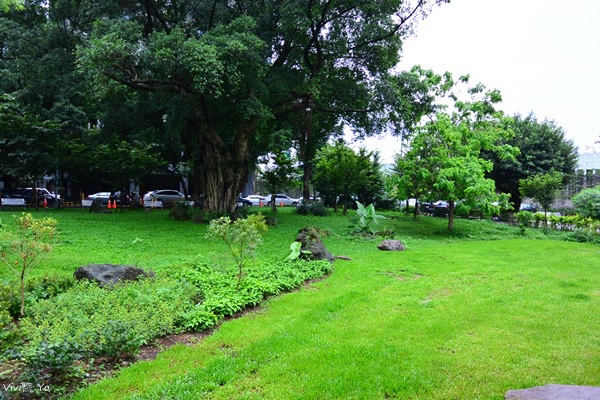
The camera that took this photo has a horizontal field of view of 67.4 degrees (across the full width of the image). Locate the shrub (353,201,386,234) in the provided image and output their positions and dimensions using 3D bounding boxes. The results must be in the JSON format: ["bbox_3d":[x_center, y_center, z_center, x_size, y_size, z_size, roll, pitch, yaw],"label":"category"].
[{"bbox_3d":[2.507,0.622,16.000,1.138,1.209,1.050,0,1,0],"label":"shrub"}]

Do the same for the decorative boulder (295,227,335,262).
[{"bbox_3d":[0.338,1.038,10.500,0.930,0.850,0.750,2,1,0],"label":"decorative boulder"}]

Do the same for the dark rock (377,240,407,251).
[{"bbox_3d":[2.664,1.325,13.100,0.860,0.300,0.600,2,1,0],"label":"dark rock"}]

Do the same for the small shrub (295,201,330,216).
[{"bbox_3d":[0.792,0.586,31.000,2.300,1.100,1.900,2,1,0],"label":"small shrub"}]

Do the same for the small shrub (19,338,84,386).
[{"bbox_3d":[-2.043,1.328,3.700,0.520,0.340,0.460,1,1,-29],"label":"small shrub"}]

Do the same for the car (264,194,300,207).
[{"bbox_3d":[-1.983,0.074,51.000,4.450,1.450,1.800,0,1,-7],"label":"car"}]

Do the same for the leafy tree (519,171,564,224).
[{"bbox_3d":[10.894,-0.068,20.300,2.075,2.526,2.000,0,1,0],"label":"leafy tree"}]

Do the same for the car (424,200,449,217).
[{"bbox_3d":[13.444,0.831,44.000,1.780,1.480,4.500,2,1,3],"label":"car"}]

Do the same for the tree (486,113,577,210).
[{"bbox_3d":[21.607,-3.407,42.000,9.000,9.500,8.500,2,1,27],"label":"tree"}]

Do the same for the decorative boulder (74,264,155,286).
[{"bbox_3d":[-3.009,1.249,7.300,1.298,0.406,0.800,0,1,0],"label":"decorative boulder"}]

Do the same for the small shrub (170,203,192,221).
[{"bbox_3d":[-6.188,0.601,23.500,1.149,0.940,1.050,0,1,0],"label":"small shrub"}]

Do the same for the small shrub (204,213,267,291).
[{"bbox_3d":[-0.986,0.813,7.100,0.978,1.231,0.900,0,1,0],"label":"small shrub"}]

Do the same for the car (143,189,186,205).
[{"bbox_3d":[-12.709,-0.191,43.000,4.500,1.520,1.780,1,1,-35],"label":"car"}]

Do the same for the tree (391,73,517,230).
[{"bbox_3d":[6.208,-1.962,18.200,5.096,6.390,4.700,0,1,0],"label":"tree"}]

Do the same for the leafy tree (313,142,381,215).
[{"bbox_3d":[2.997,-1.369,29.000,4.382,4.672,4.200,0,1,0],"label":"leafy tree"}]

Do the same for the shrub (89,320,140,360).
[{"bbox_3d":[-1.731,1.311,4.200,0.485,0.373,0.450,0,1,0],"label":"shrub"}]

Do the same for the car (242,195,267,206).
[{"bbox_3d":[-5.359,0.118,53.000,4.500,1.460,1.780,2,1,-17],"label":"car"}]

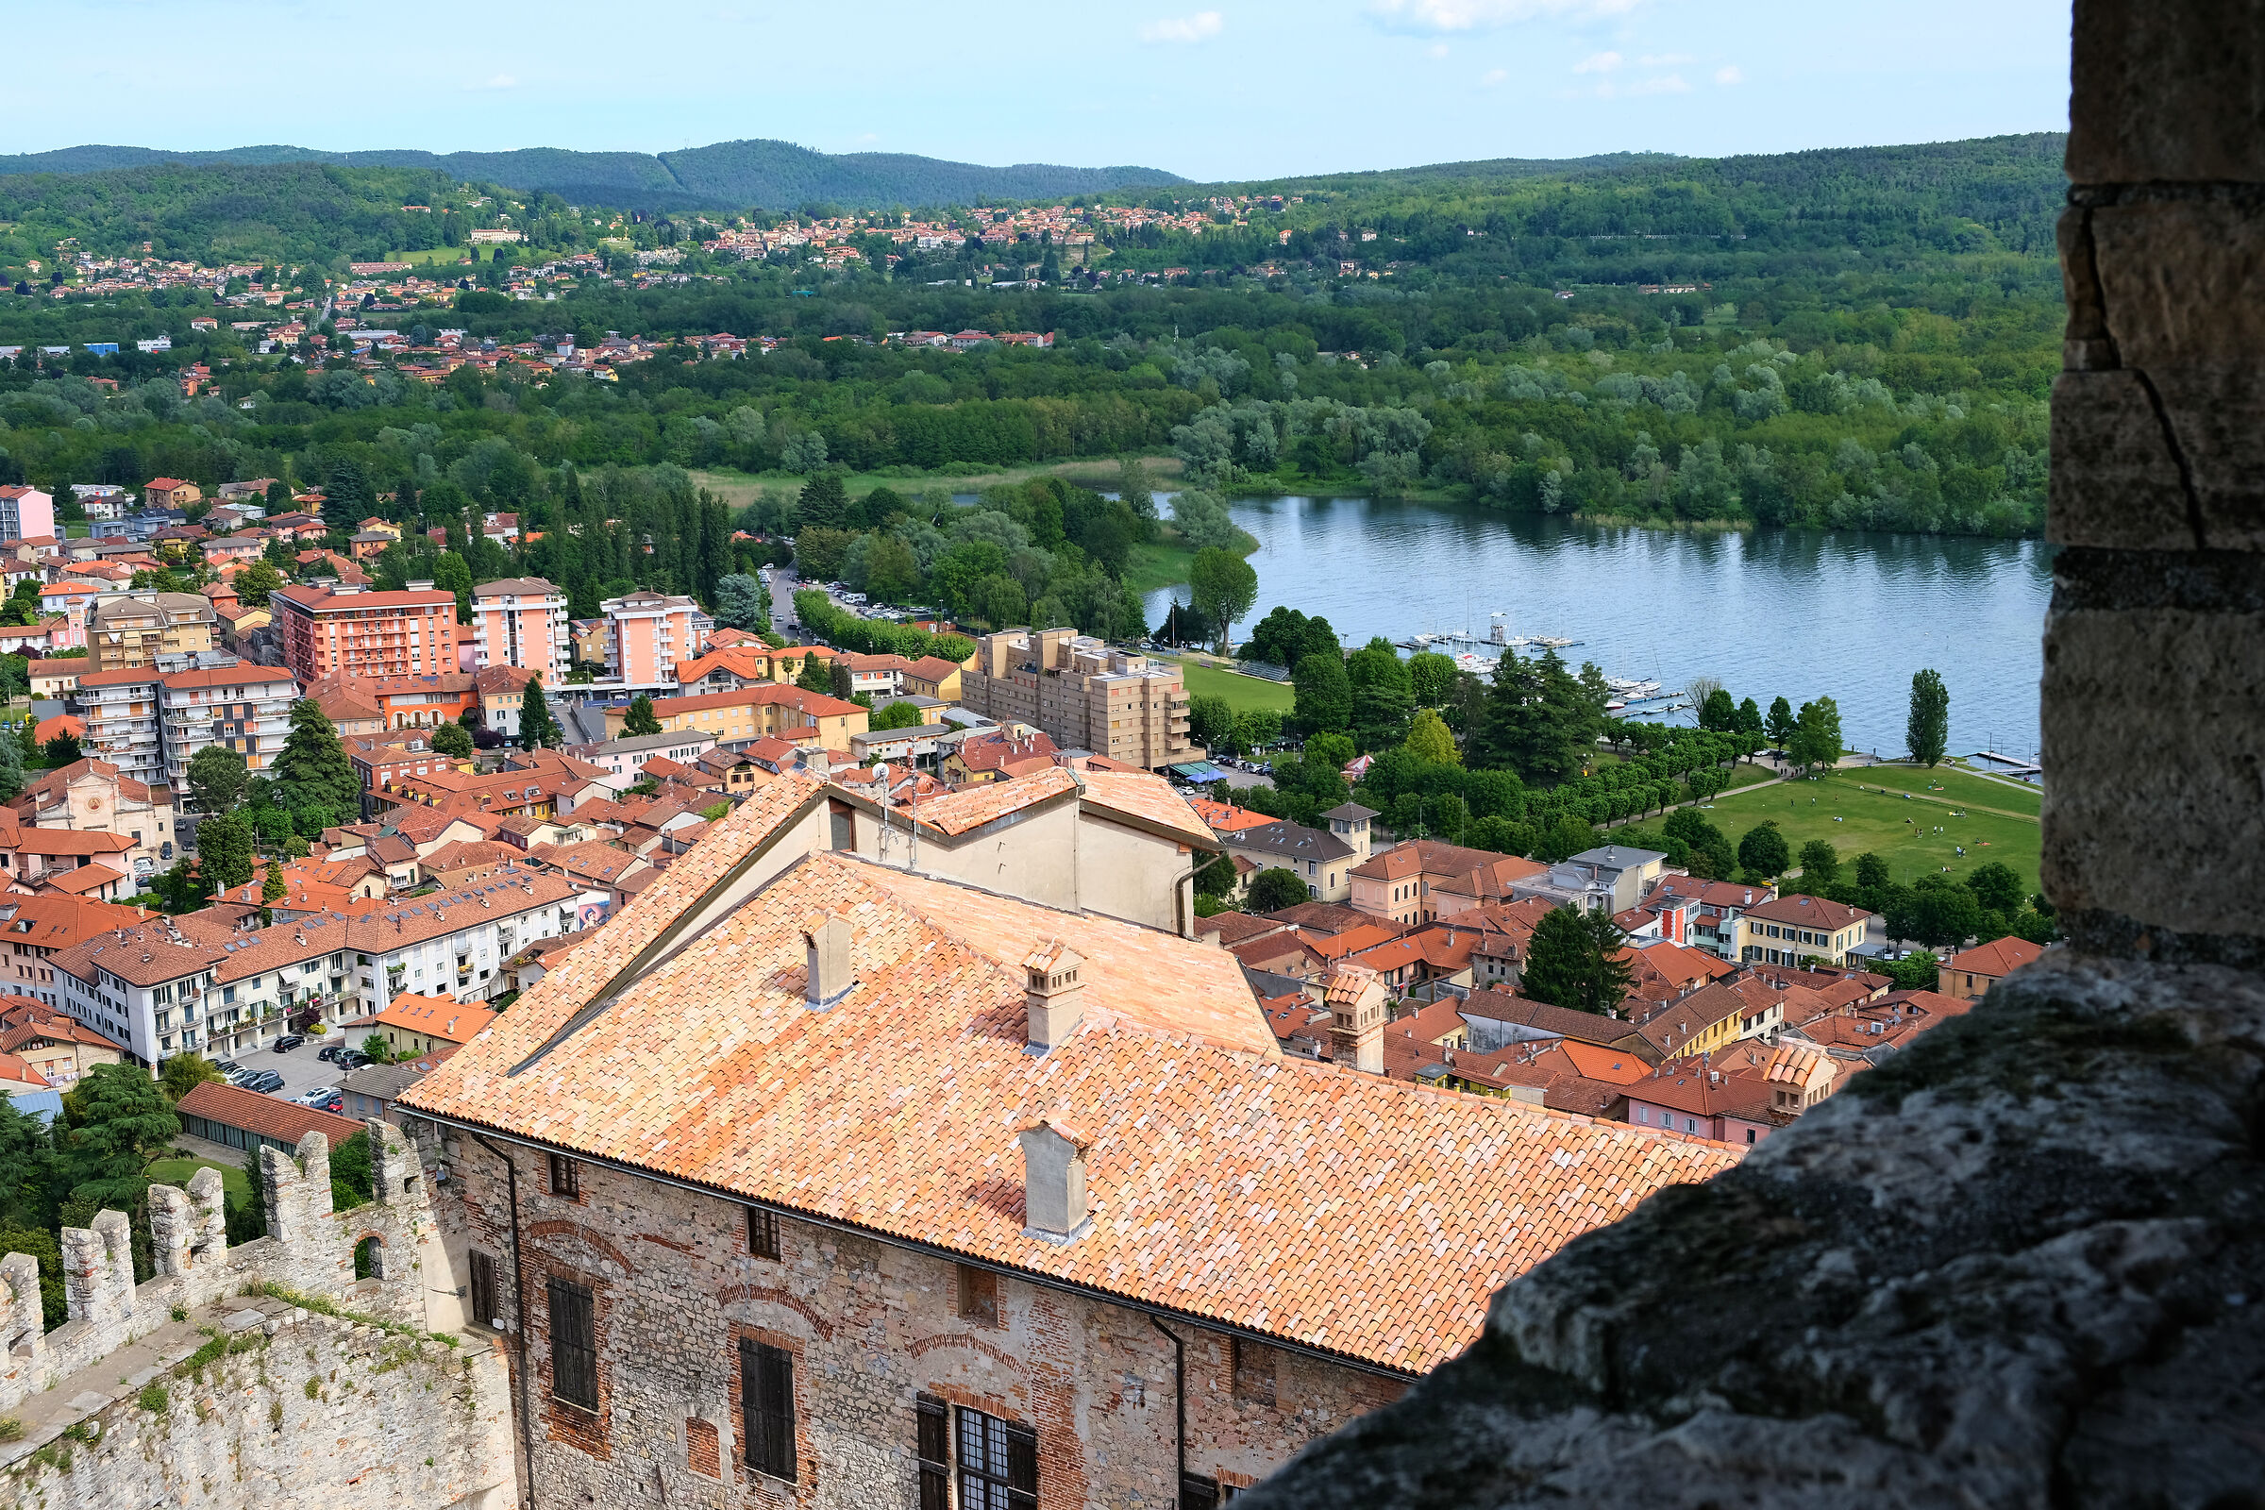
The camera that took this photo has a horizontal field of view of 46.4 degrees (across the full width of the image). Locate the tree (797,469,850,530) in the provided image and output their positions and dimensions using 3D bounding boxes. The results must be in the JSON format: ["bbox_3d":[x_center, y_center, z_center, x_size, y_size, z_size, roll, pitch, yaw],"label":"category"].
[{"bbox_3d":[-106.339,-85.769,906.386,16.500,21.000,16.500,-2,11,-6],"label":"tree"}]

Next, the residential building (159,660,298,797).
[{"bbox_3d":[-163.110,-3.570,473.840,22.700,24.800,13.500,-6,13,-24],"label":"residential building"}]

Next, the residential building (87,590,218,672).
[{"bbox_3d":[-230.837,-27.081,620.921,26.500,18.000,17.000,-7,12,-26],"label":"residential building"}]

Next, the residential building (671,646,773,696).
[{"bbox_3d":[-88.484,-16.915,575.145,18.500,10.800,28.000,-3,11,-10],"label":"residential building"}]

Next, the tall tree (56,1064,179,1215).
[{"bbox_3d":[-100.810,39.360,262.660,12.000,17.000,12.000,-5,12,-20],"label":"tall tree"}]

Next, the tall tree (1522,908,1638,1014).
[{"bbox_3d":[58.060,27.559,345.135,15.000,16.800,13.800,1,12,10],"label":"tall tree"}]

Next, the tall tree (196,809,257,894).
[{"bbox_3d":[-139.650,15.302,407.175,8.700,14.000,8.700,-5,12,-19],"label":"tall tree"}]

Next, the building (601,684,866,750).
[{"bbox_3d":[-77.940,-6.652,523.195,40.000,10.300,32.500,-9,13,-34],"label":"building"}]

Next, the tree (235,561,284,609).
[{"bbox_3d":[-238.549,-45.134,721.417,13.000,15.000,13.000,-5,12,-18],"label":"tree"}]

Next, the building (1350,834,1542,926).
[{"bbox_3d":[44.483,19.775,372.666,24.000,12.200,16.300,9,15,42],"label":"building"}]

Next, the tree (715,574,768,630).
[{"bbox_3d":[-101.310,-39.430,677.660,12.300,15.000,12.300,-1,12,0],"label":"tree"}]

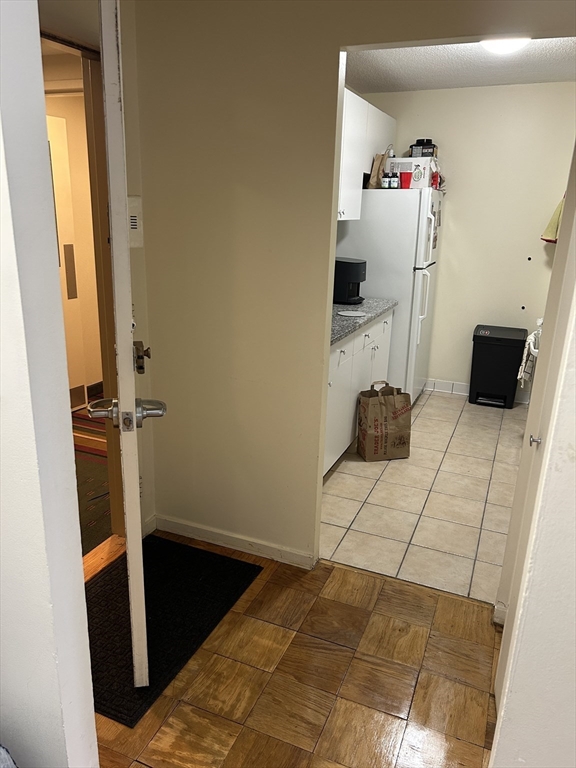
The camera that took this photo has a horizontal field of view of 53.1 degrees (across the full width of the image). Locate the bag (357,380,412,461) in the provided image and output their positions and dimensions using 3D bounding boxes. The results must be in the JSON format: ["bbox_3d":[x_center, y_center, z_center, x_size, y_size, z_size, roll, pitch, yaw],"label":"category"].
[{"bbox_3d":[0.621,0.233,3.701,0.300,0.478,0.168,-2,17,-14],"label":"bag"}]

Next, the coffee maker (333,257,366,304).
[{"bbox_3d":[0.384,-0.700,3.942,0.292,0.298,0.213,9,18,21],"label":"coffee maker"}]

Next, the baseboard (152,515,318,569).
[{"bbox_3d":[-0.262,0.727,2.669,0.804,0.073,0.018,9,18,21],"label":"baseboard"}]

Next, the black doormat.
[{"bbox_3d":[-0.565,0.876,2.250,0.608,0.009,0.906,9,18,21],"label":"black doormat"}]

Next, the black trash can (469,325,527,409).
[{"bbox_3d":[1.725,-0.138,4.780,0.390,0.637,0.222,9,18,21],"label":"black trash can"}]

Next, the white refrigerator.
[{"bbox_3d":[0.755,-0.683,4.659,0.783,1.684,0.707,9,18,21],"label":"white refrigerator"}]

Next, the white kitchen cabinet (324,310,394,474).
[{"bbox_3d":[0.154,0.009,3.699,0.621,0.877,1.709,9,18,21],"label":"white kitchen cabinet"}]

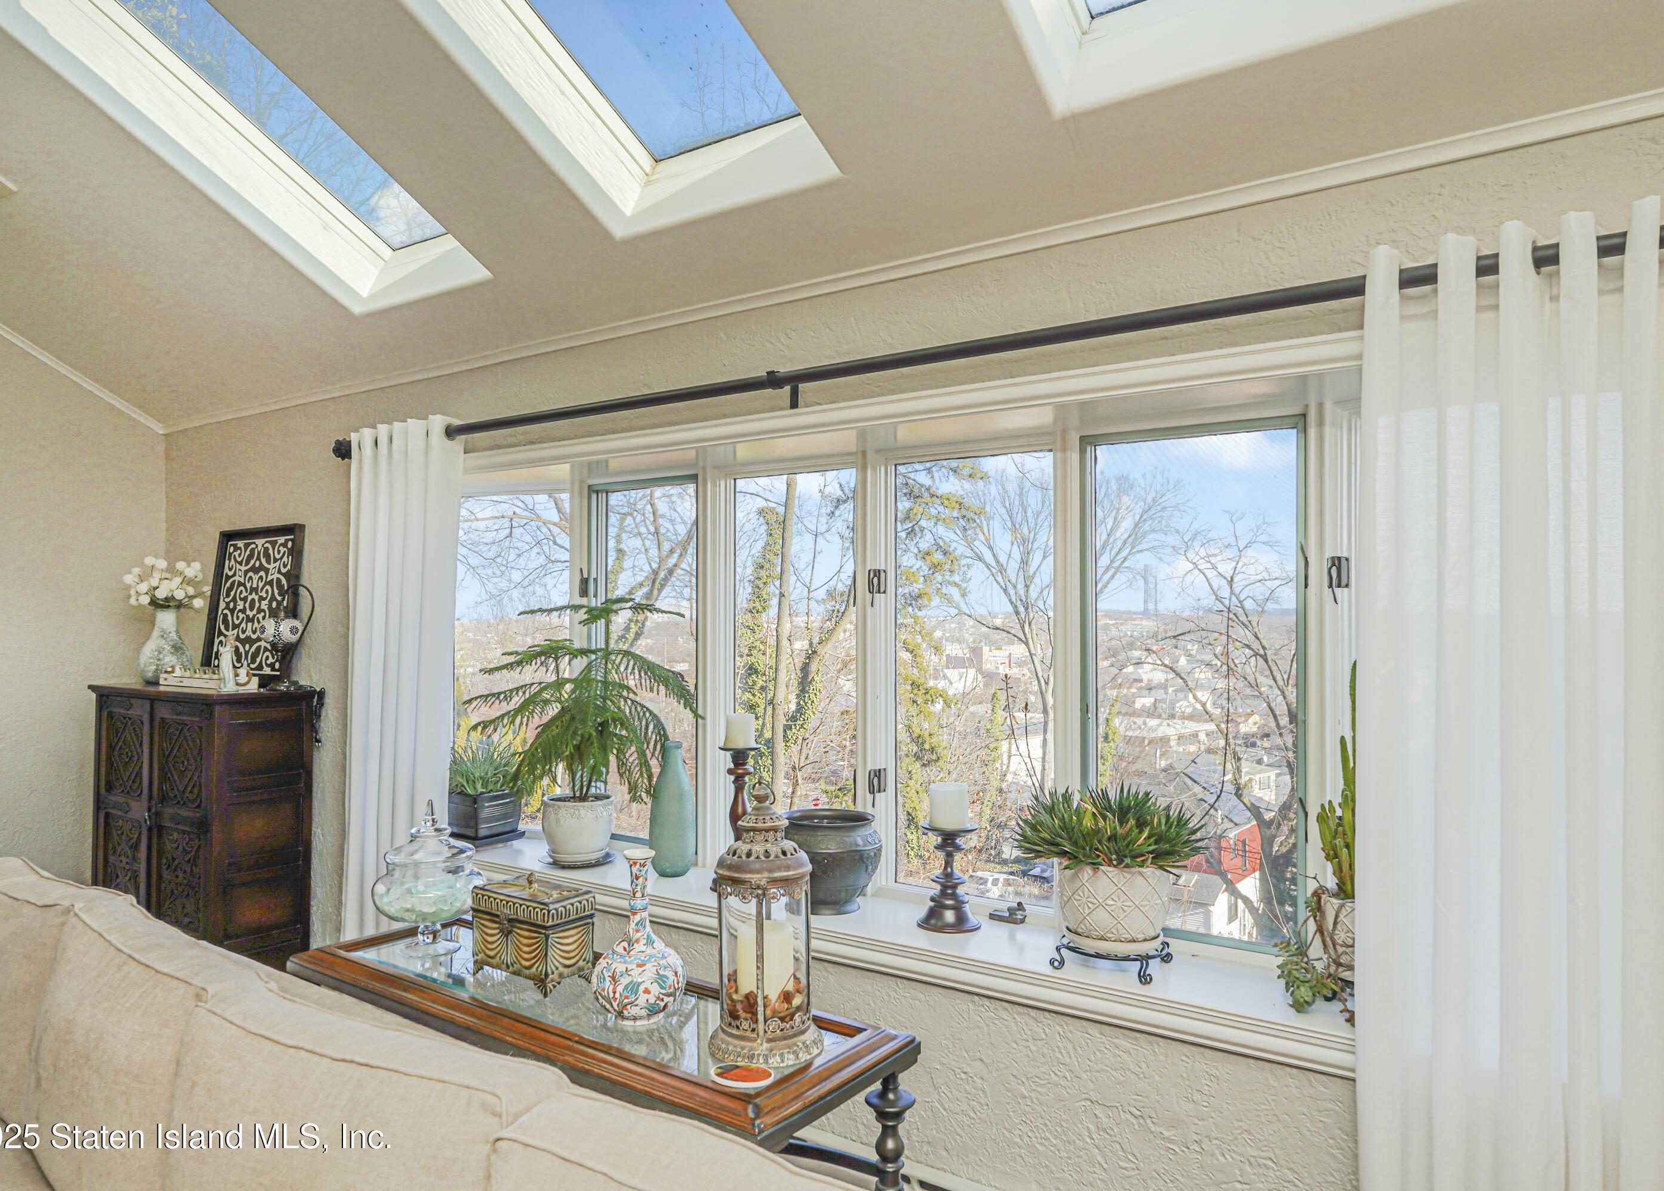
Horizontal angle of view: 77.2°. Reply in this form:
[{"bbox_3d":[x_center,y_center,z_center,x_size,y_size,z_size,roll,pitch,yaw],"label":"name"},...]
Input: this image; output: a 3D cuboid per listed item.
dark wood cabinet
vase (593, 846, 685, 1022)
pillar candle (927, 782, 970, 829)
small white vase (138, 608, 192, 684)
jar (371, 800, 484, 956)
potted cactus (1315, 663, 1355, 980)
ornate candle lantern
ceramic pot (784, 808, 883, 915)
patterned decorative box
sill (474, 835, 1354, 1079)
[{"bbox_3d":[-2.478,0.978,4.101,0.930,1.232,0.410,-1,-1,34],"label":"dark wood cabinet"},{"bbox_3d":[-0.362,0.637,1.960,0.176,0.307,0.176,0,-1,0],"label":"vase"},{"bbox_3d":[0.306,0.548,2.707,0.099,0.101,0.099,0,-1,0],"label":"pillar candle"},{"bbox_3d":[-2.796,0.208,4.370,0.228,0.319,0.228,-1,-1,34],"label":"small white vase"},{"bbox_3d":[-0.906,0.630,2.351,0.250,0.335,0.250,0,-1,0],"label":"jar"},{"bbox_3d":[1.115,0.452,2.126,0.250,0.680,0.250,-1,-1,34],"label":"potted cactus"},{"bbox_3d":[-0.116,0.561,1.831,0.197,0.454,0.197,0,-1,0],"label":"ornate candle lantern"},{"bbox_3d":[-0.008,0.734,2.872,0.290,0.243,0.290,0,-1,0],"label":"ceramic pot"},{"bbox_3d":[-0.620,0.692,2.165,0.235,0.205,0.130,-1,-1,34],"label":"patterned decorative box"},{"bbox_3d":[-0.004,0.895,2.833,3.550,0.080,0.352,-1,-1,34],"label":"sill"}]

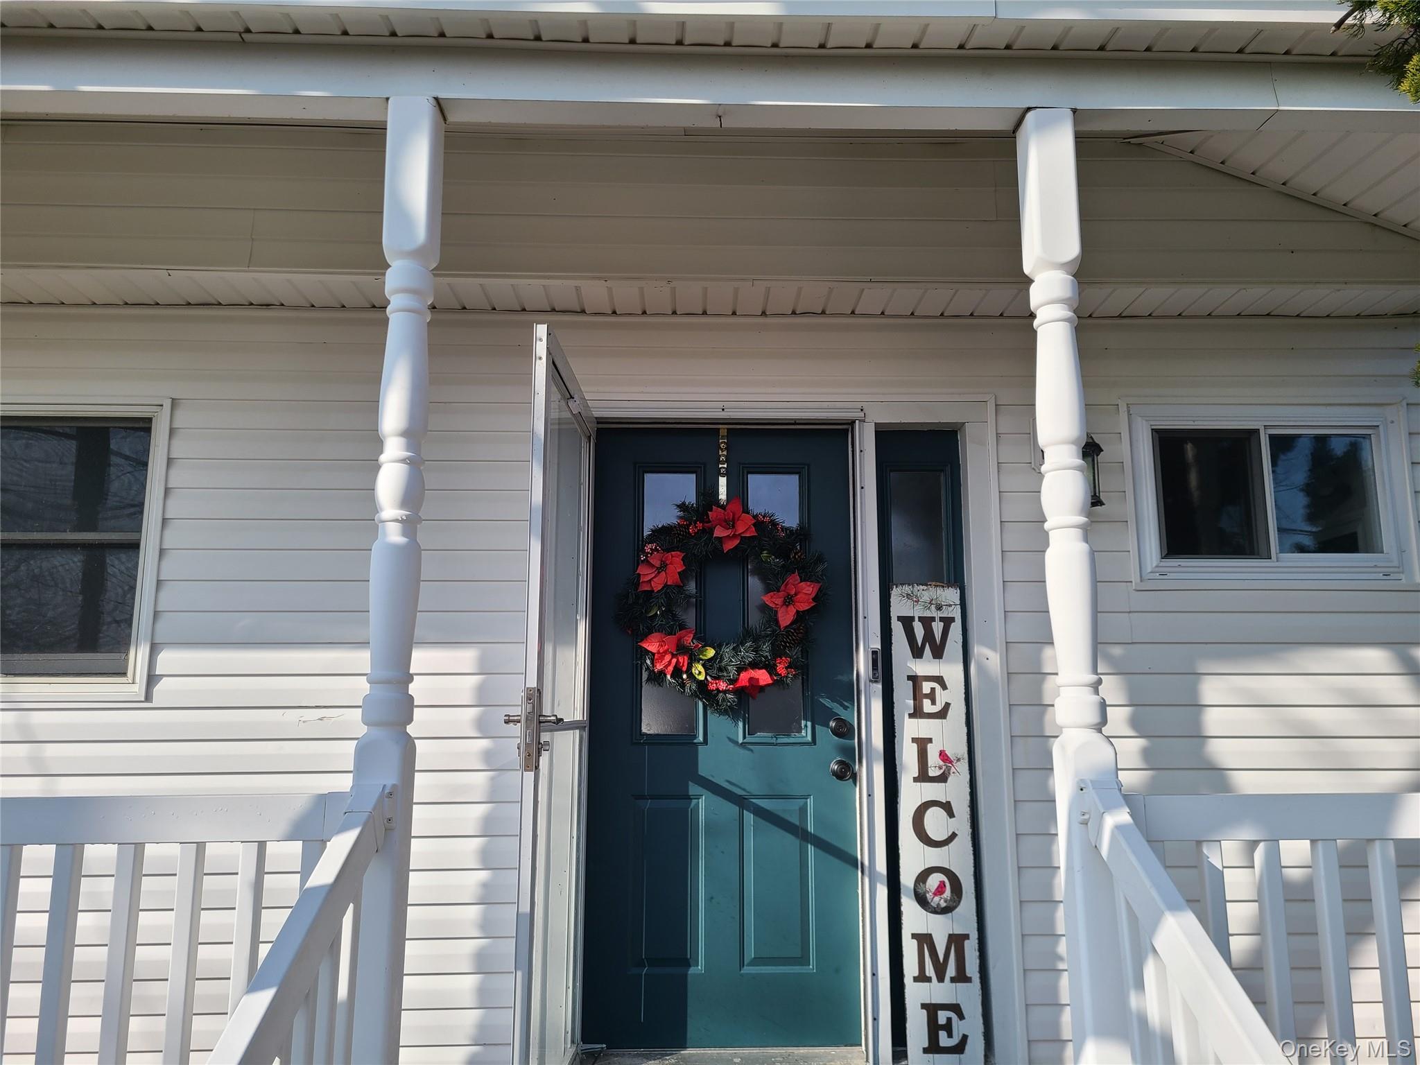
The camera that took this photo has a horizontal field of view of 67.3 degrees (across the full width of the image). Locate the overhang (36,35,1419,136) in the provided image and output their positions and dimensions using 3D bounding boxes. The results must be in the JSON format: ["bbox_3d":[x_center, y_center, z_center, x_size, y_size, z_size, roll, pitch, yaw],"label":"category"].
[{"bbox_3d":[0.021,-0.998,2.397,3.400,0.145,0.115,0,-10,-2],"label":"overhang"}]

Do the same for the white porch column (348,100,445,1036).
[{"bbox_3d":[-0.647,0.268,2.148,0.097,2.440,0.097,0,-10,-2],"label":"white porch column"}]

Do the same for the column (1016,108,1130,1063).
[{"bbox_3d":[0.753,0.274,2.184,0.097,2.440,0.097,0,-10,-2],"label":"column"}]

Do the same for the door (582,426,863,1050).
[{"bbox_3d":[0.036,0.628,3.522,0.910,2.020,0.050,0,-10,-2],"label":"door"}]

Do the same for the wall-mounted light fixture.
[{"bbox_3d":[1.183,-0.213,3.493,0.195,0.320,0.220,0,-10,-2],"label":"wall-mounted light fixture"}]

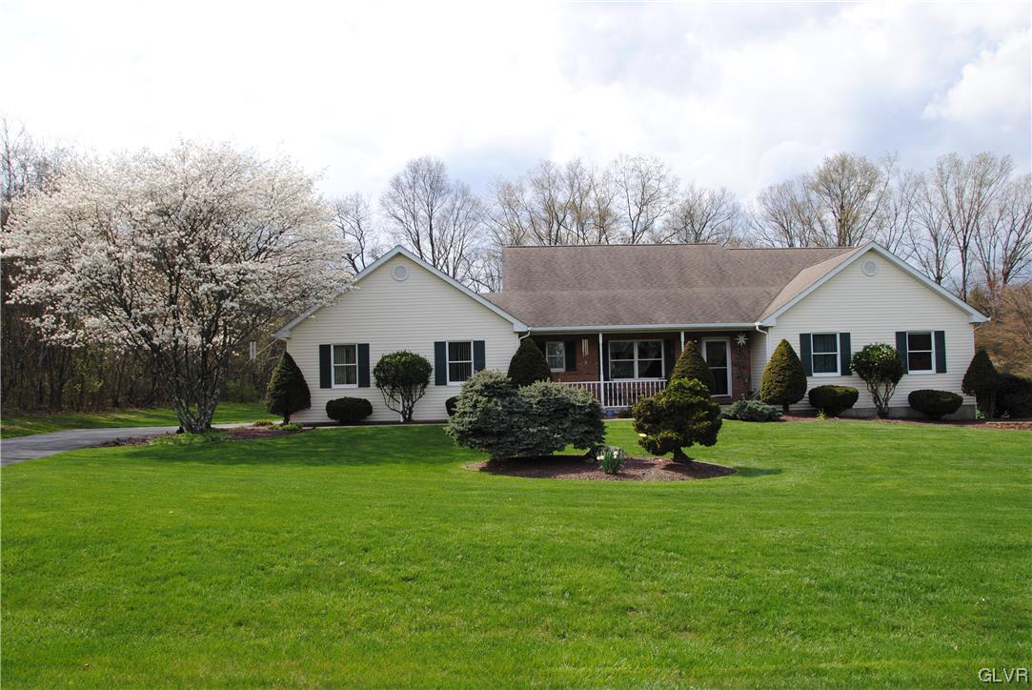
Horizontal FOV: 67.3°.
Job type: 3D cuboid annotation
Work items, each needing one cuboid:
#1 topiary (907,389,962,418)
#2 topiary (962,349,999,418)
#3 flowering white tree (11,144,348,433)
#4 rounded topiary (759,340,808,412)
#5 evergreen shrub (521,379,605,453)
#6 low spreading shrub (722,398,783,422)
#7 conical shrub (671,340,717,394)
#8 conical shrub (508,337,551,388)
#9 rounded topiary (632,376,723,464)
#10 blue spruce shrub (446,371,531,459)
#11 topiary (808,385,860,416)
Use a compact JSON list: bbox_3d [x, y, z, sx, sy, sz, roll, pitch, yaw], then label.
[{"bbox_3d":[13.439,1.891,24.800,1.780,0.950,1.500,-1,-2,-3],"label":"topiary"},{"bbox_3d":[15.054,1.276,25.000,1.250,2.280,1.250,-1,-2,-3],"label":"topiary"},{"bbox_3d":[-9.821,-1.687,22.300,9.830,8.340,9.200,-1,-2,-3],"label":"flowering white tree"},{"bbox_3d":[8.404,0.961,24.400,1.490,2.370,1.490,-1,-2,-3],"label":"rounded topiary"},{"bbox_3d":[0.786,1.288,13.600,1.560,1.360,1.500,-1,-2,-3],"label":"evergreen shrub"},{"bbox_3d":[7.187,2.020,23.700,1.950,0.660,1.600,-1,-1,-2],"label":"low spreading shrub"},{"bbox_3d":[5.506,1.048,24.000,1.430,2.420,1.430,-1,-2,-3],"label":"conical shrub"},{"bbox_3d":[0.428,1.019,24.000,1.430,2.540,1.430,-1,-2,-3],"label":"conical shrub"},{"bbox_3d":[2.732,1.273,13.100,1.520,1.430,1.500,-1,-2,-3],"label":"rounded topiary"},{"bbox_3d":[-0.429,1.220,13.400,1.530,1.570,1.500,-1,-2,-3],"label":"blue spruce shrub"},{"bbox_3d":[10.108,1.785,24.600,1.620,1.000,1.450,-1,-2,-3],"label":"topiary"}]

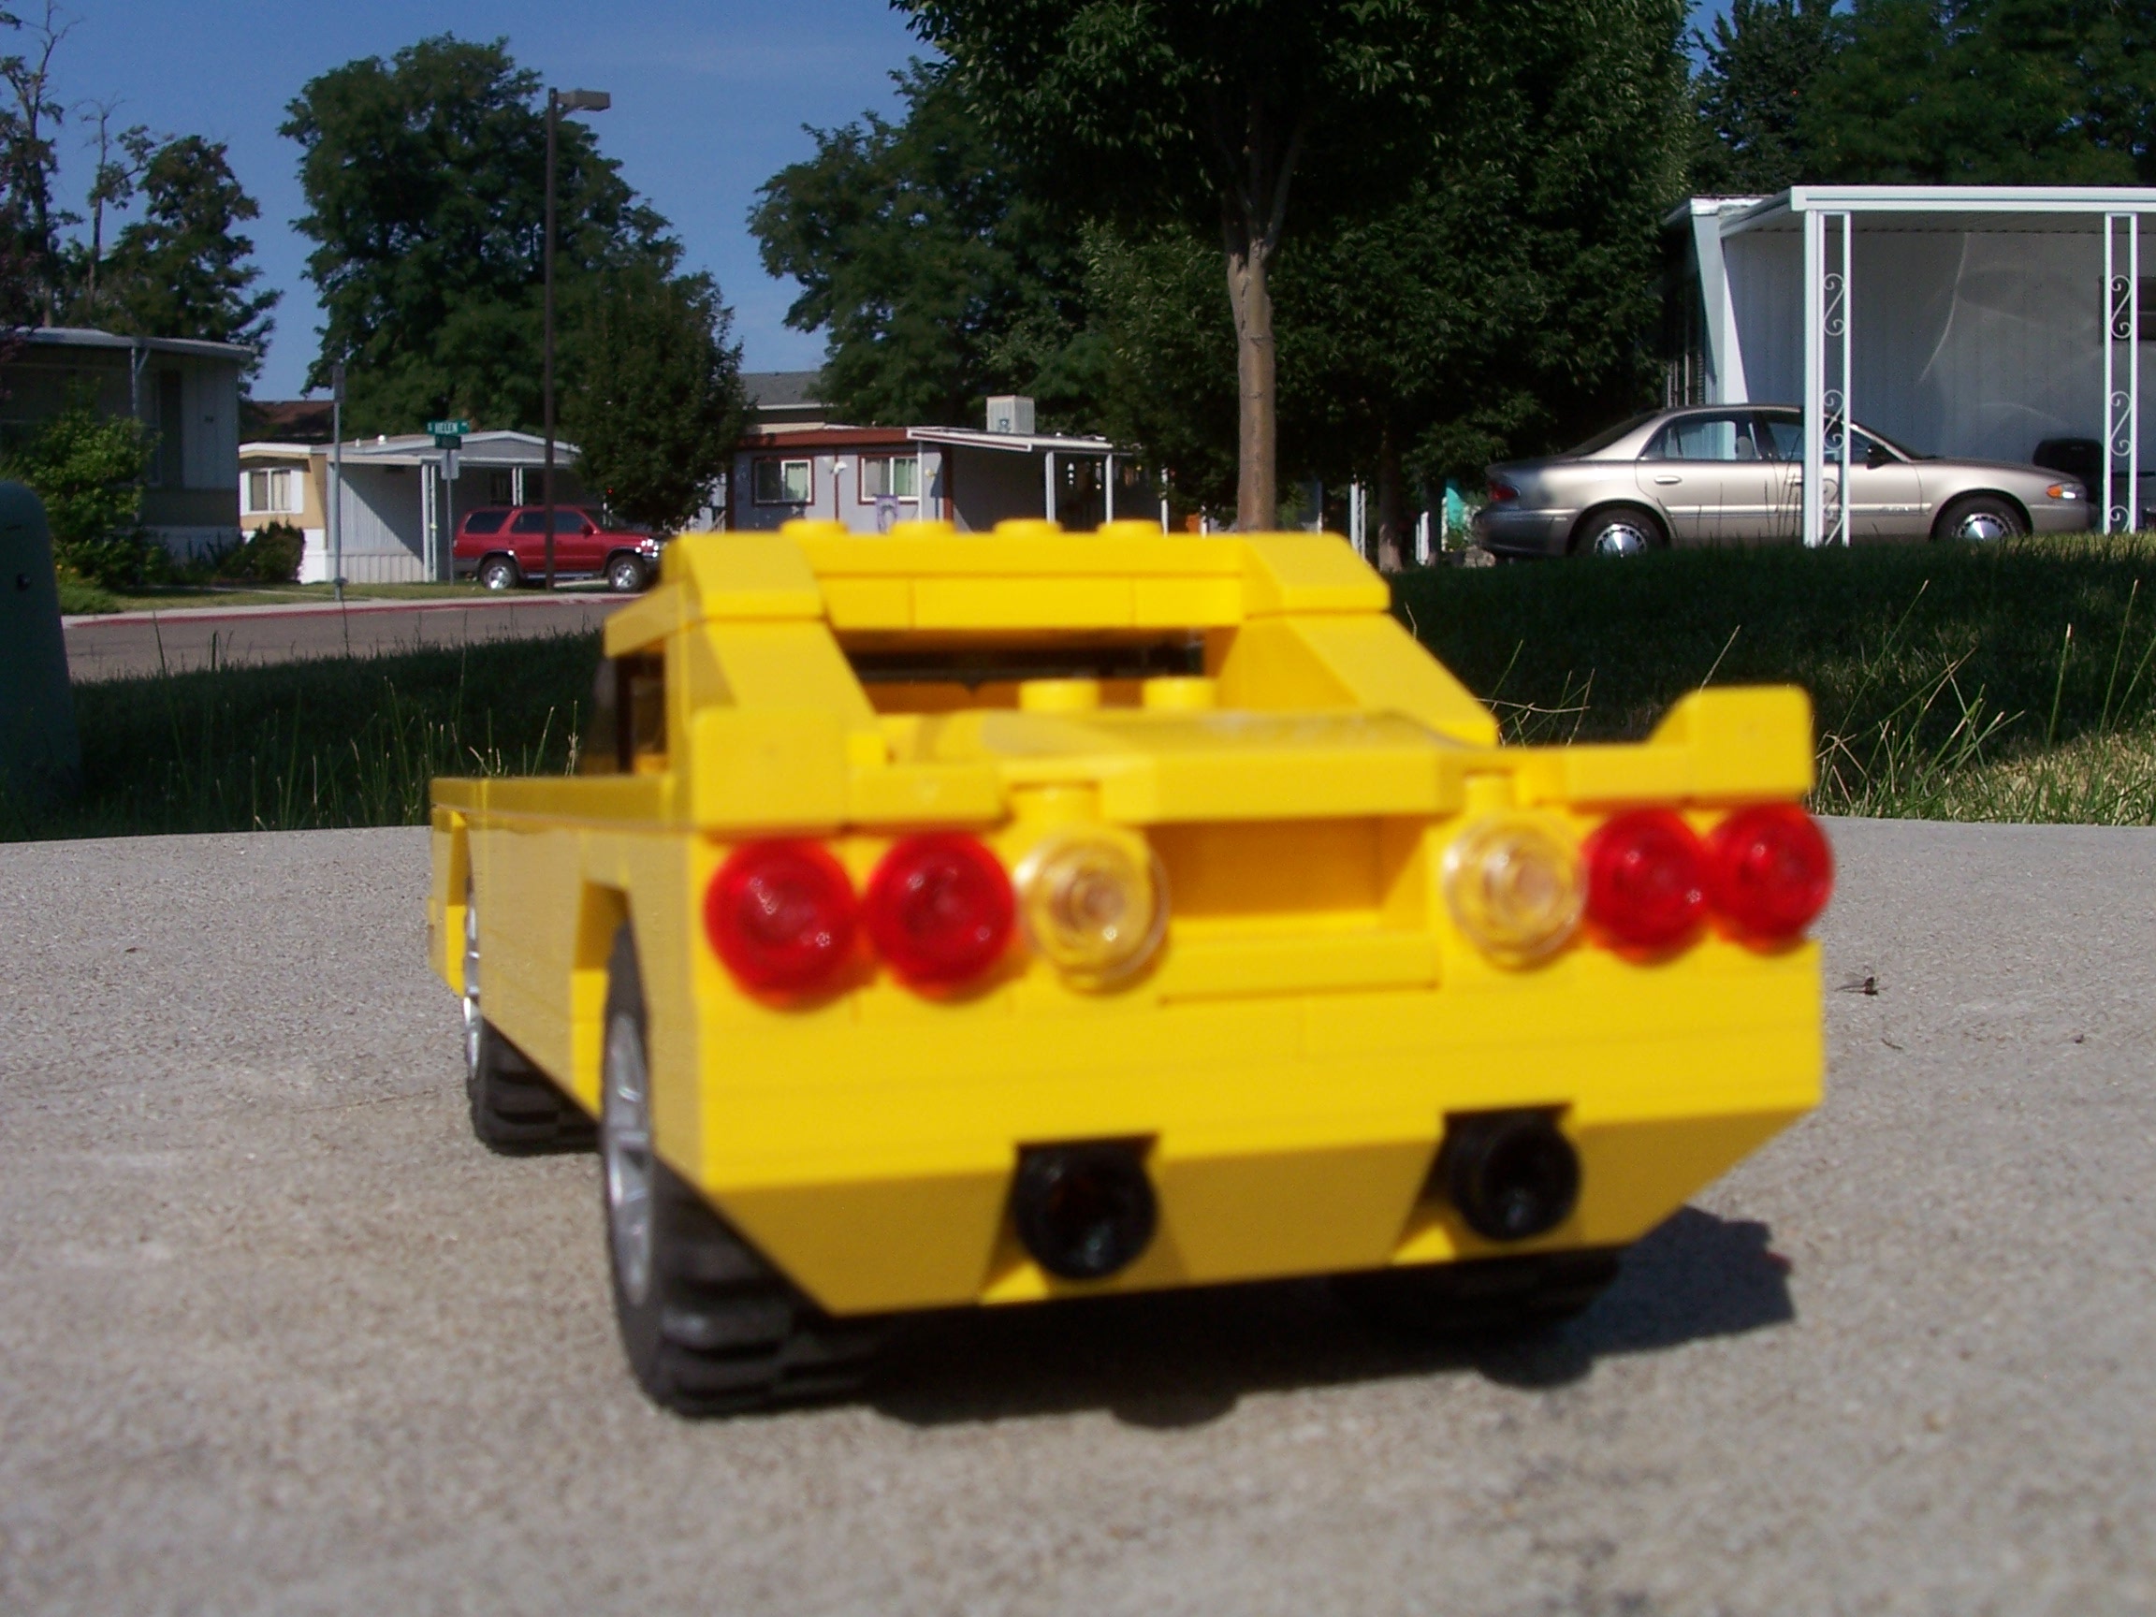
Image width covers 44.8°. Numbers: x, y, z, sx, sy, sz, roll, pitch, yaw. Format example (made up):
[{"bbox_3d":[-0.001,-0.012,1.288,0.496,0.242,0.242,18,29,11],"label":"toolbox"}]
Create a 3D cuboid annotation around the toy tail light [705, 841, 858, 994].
[{"bbox_3d":[-0.014,0.005,0.128,0.008,0.008,0.005,-2,1,-19],"label":"toy tail light"}]

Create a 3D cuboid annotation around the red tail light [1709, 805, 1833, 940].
[{"bbox_3d":[0.039,0.004,0.145,0.008,0.008,0.004,-2,1,-19],"label":"red tail light"}]

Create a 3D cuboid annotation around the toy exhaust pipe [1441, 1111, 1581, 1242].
[{"bbox_3d":[0.023,0.020,0.145,0.007,0.007,0.008,-2,1,-19],"label":"toy exhaust pipe"}]

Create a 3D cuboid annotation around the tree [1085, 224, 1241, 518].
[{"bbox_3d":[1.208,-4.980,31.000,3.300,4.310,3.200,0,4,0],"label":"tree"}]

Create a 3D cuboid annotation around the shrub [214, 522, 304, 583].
[{"bbox_3d":[-14.410,-4.473,46.000,1.500,1.100,1.350,0,4,0],"label":"shrub"}]

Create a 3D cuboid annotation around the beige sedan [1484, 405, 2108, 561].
[{"bbox_3d":[5.530,-2.480,20.800,4.940,1.440,1.850,1,4,8],"label":"beige sedan"}]

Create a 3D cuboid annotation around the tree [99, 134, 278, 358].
[{"bbox_3d":[-21.821,-11.106,64.000,5.000,10.710,4.800,0,4,0],"label":"tree"}]

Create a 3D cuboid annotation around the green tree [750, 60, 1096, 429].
[{"bbox_3d":[-3.591,-12.452,66.000,9.800,12.880,9.200,0,4,0],"label":"green tree"}]

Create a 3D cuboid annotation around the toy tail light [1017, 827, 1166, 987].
[{"bbox_3d":[0.001,0.005,0.132,0.008,0.008,0.004,-2,1,-19],"label":"toy tail light"}]

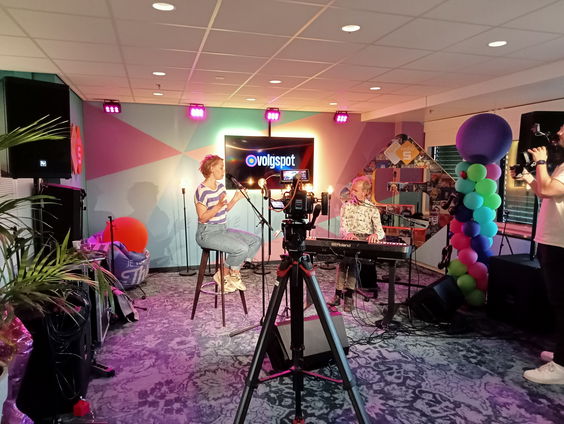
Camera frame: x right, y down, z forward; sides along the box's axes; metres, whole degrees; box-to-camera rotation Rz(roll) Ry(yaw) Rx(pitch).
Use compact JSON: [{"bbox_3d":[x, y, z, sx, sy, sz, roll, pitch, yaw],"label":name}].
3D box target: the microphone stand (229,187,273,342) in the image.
[{"bbox_3d":[-0.176,0.390,3.853,0.540,1.240,0.520,2,5,17],"label":"microphone stand"}]

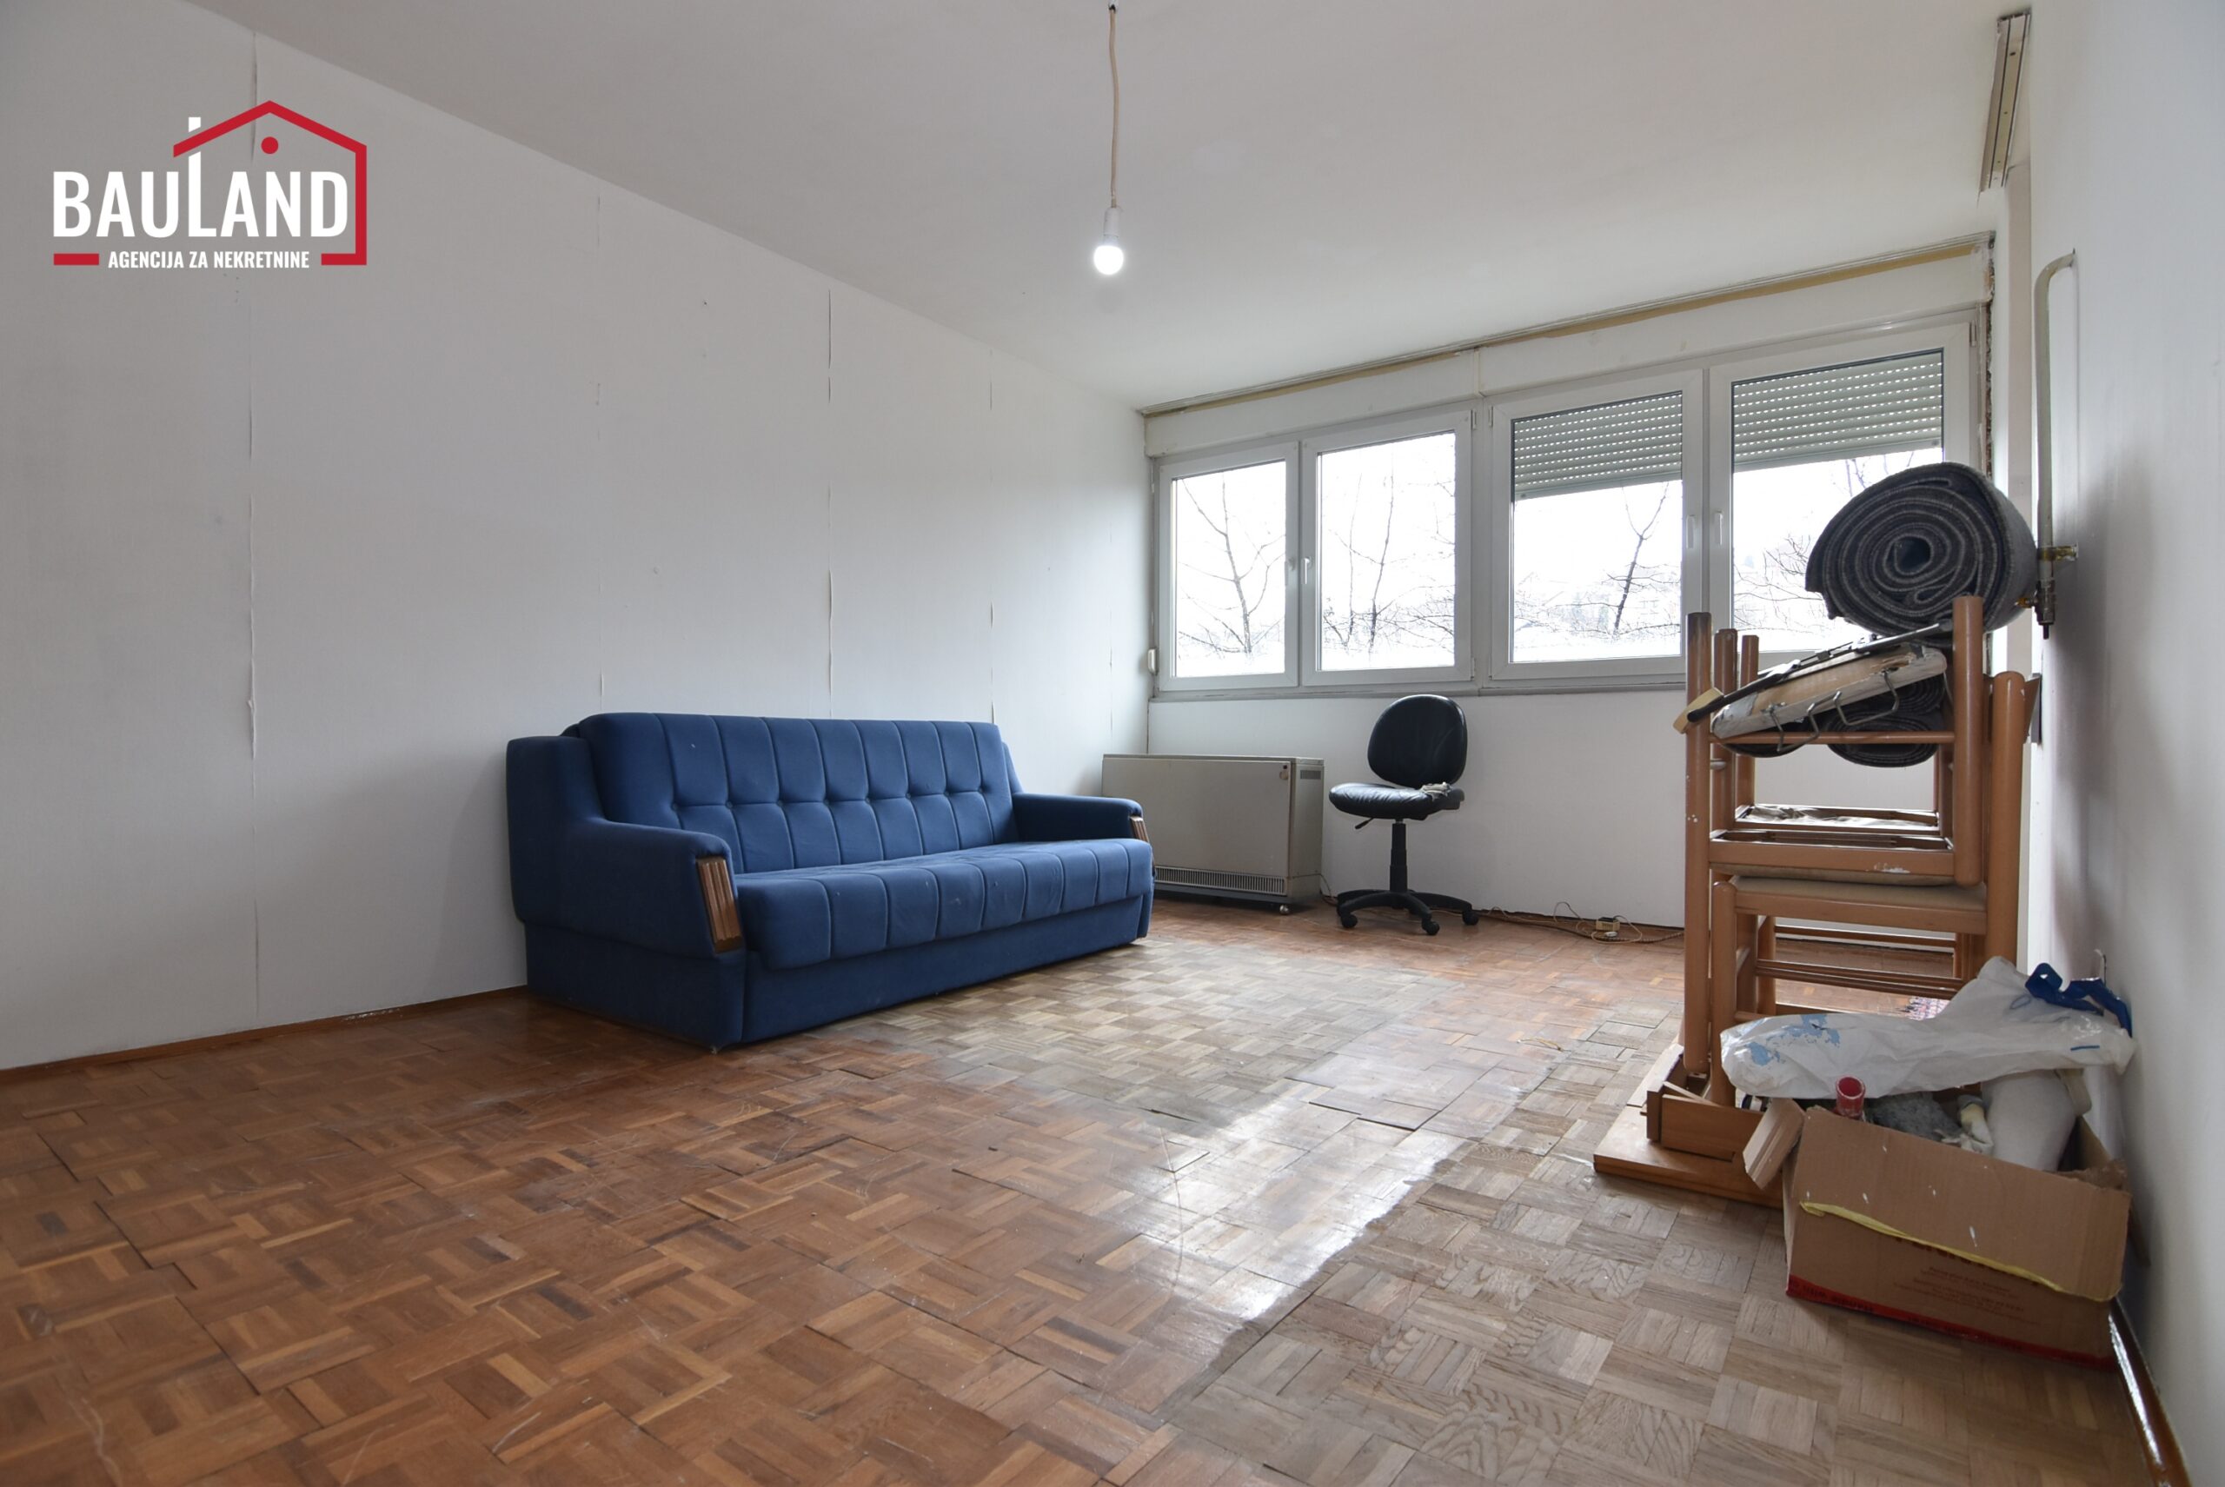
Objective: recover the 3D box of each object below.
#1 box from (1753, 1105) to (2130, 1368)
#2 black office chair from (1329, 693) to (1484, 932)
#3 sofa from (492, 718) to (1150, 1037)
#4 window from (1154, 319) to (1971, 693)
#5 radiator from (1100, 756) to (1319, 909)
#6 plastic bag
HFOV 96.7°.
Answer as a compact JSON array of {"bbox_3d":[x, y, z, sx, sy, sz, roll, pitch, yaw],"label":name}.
[{"bbox_3d":[1.135,0.650,1.412,0.380,0.250,0.265,0,0,28],"label":"box"},{"bbox_3d":[1.264,0.292,4.328,0.620,0.990,0.600,0,0,-33],"label":"black office chair"},{"bbox_3d":[-0.823,0.348,3.469,0.964,0.857,1.928,0,0,37],"label":"sofa"},{"bbox_3d":[1.740,-0.954,4.648,3.528,1.344,0.100,0,0,32],"label":"window"},{"bbox_3d":[0.491,0.432,5.001,1.060,0.710,0.340,0,0,35],"label":"radiator"},{"bbox_3d":[1.145,0.400,1.417,0.450,0.180,0.210,0,0,30],"label":"plastic bag"}]

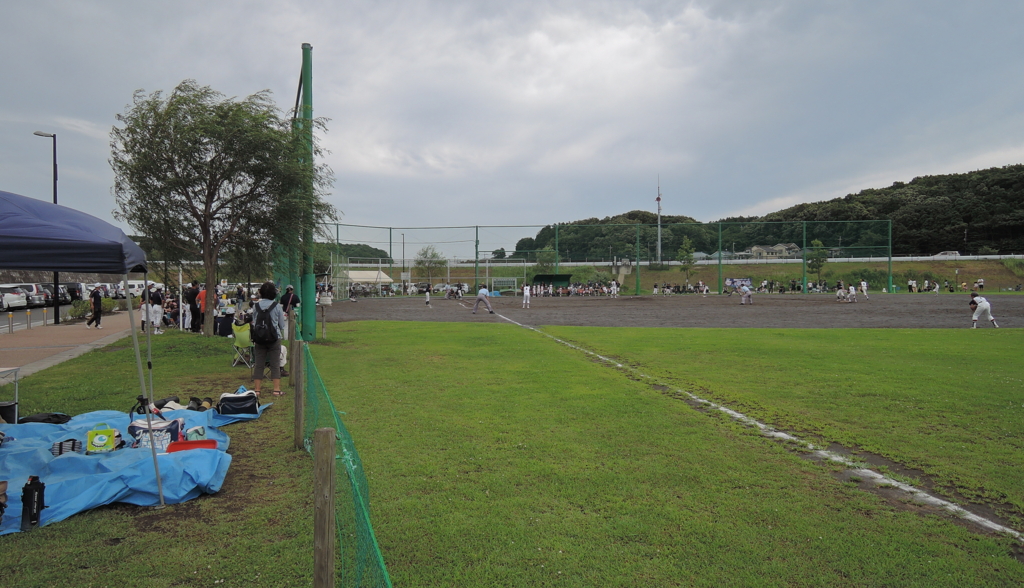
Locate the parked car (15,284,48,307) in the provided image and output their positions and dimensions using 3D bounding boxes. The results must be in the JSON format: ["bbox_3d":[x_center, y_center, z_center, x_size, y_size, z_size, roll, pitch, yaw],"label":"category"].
[{"bbox_3d":[-36.000,0.160,50.500,4.500,1.740,1.720,0,1,-16],"label":"parked car"}]

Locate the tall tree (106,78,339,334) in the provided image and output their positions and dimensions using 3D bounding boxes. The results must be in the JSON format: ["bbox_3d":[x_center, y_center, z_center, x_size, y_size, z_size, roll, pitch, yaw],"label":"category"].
[{"bbox_3d":[-8.889,-2.625,21.800,6.700,7.700,6.400,0,1,0],"label":"tall tree"}]

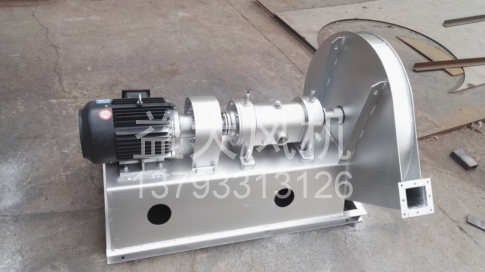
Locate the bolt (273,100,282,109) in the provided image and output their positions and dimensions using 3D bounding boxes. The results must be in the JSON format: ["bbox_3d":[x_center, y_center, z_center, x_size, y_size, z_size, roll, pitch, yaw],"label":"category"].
[{"bbox_3d":[0.169,-0.149,1.655,0.039,0.031,0.039,-3,28,-20],"label":"bolt"}]

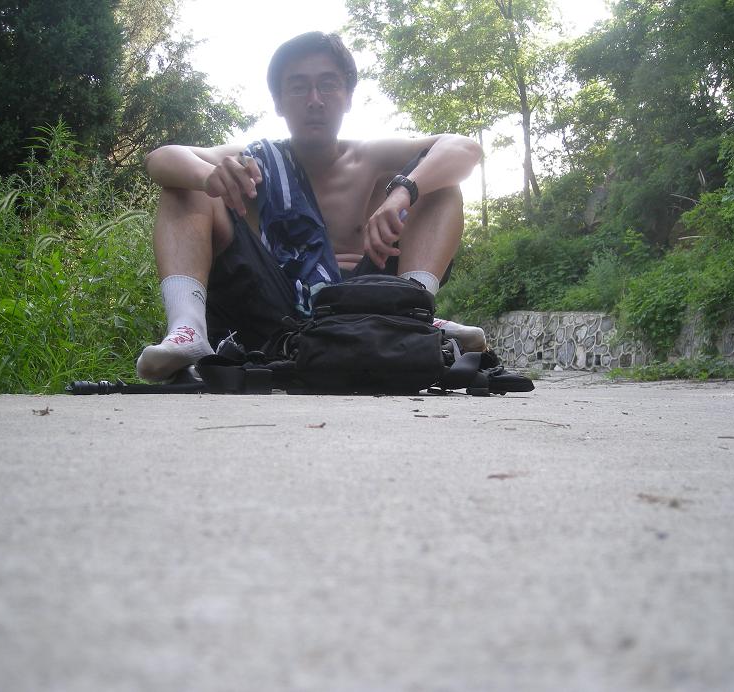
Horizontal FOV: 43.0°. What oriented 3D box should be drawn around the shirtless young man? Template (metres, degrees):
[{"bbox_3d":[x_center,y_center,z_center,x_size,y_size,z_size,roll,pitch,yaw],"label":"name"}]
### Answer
[{"bbox_3d":[-0.107,-0.300,1.960,0.690,0.750,0.720,0,-1,-2],"label":"shirtless young man"}]

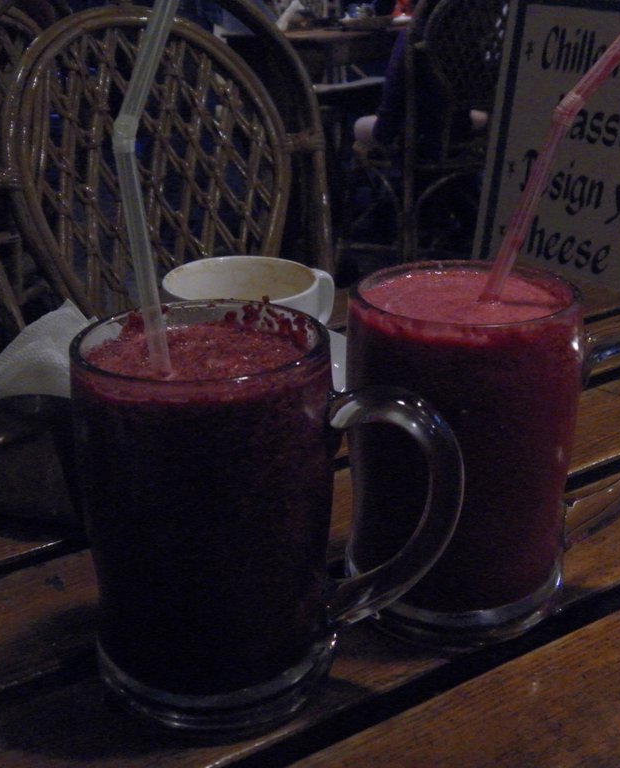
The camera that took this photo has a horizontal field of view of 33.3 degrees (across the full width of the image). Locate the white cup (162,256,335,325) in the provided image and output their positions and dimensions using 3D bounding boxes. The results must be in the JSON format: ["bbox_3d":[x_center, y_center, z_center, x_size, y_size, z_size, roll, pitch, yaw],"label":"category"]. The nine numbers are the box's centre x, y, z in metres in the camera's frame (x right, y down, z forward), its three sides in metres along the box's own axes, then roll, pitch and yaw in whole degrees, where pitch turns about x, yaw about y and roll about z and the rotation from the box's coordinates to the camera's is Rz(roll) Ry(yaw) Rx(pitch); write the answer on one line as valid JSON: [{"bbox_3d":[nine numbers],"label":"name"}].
[{"bbox_3d":[-0.031,-0.035,0.612,0.112,0.060,0.089,-18,27,-37],"label":"white cup"}]

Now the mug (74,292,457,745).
[{"bbox_3d":[-0.012,0.044,0.349,0.128,0.123,0.083,5,22,15],"label":"mug"}]

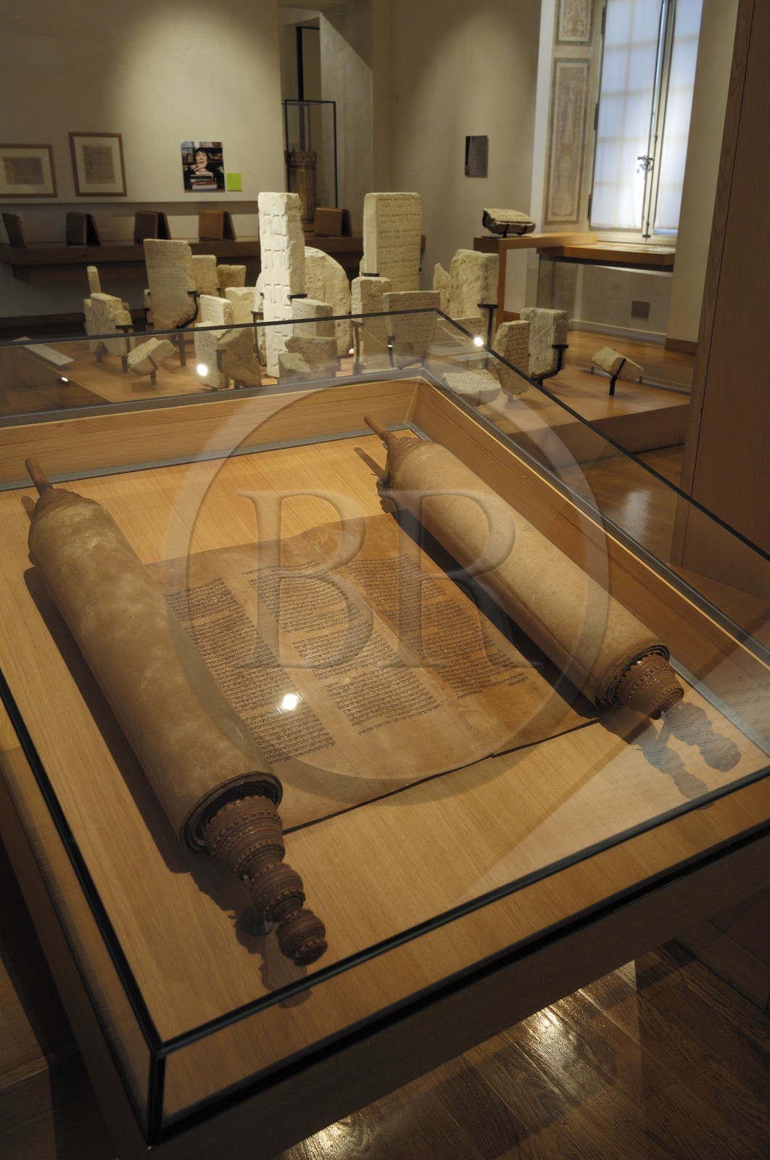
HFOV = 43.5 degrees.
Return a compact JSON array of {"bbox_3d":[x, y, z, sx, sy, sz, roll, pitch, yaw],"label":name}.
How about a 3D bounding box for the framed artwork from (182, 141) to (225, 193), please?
[{"bbox_3d":[-2.153,-4.912,11.505,0.516,0.544,0.025,-13,26,-29],"label":"framed artwork"}]

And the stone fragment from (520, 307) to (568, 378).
[{"bbox_3d":[1.014,-1.518,6.191,0.125,0.405,0.320,-13,26,-29],"label":"stone fragment"}]

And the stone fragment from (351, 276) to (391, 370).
[{"bbox_3d":[-0.094,-1.816,6.780,0.255,0.580,0.140,-13,26,-29],"label":"stone fragment"}]

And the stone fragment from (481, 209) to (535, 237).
[{"bbox_3d":[1.176,-3.444,9.286,0.470,0.250,0.230,-13,26,-29],"label":"stone fragment"}]

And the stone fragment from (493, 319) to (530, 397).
[{"bbox_3d":[0.747,-1.343,5.869,0.215,0.425,0.125,-13,26,-29],"label":"stone fragment"}]

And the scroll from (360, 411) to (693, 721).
[{"bbox_3d":[0.186,-0.030,1.428,0.119,0.119,0.873,-13,43,-30],"label":"scroll"}]

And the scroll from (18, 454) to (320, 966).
[{"bbox_3d":[-0.296,0.082,1.158,0.118,0.118,0.897,-14,43,-31],"label":"scroll"}]

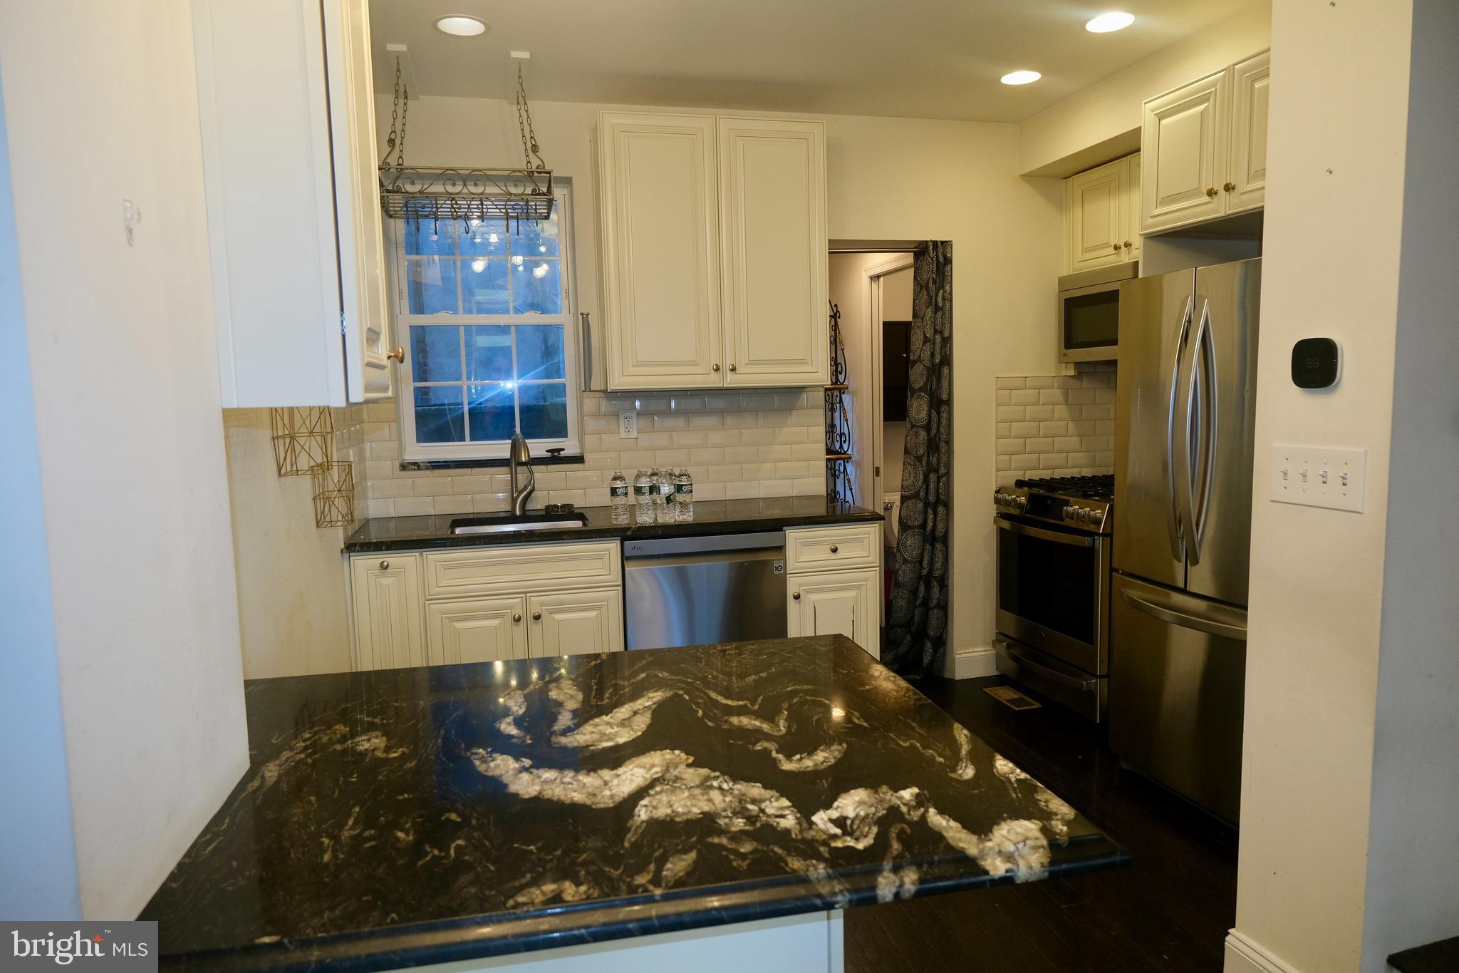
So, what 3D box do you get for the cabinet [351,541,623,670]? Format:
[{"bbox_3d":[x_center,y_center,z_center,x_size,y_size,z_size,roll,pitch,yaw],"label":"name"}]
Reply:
[{"bbox_3d":[-0.900,0.611,3.599,0.922,0.882,0.630,-3,6,-13],"label":"cabinet"}]

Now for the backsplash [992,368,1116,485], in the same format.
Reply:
[{"bbox_3d":[1.584,-0.275,4.488,0.660,0.540,0.015,-3,6,-13],"label":"backsplash"}]

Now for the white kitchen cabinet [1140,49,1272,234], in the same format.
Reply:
[{"bbox_3d":[1.852,-1.073,2.918,0.690,0.442,0.785,-3,6,-13],"label":"white kitchen cabinet"}]

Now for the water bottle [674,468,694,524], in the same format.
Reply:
[{"bbox_3d":[-0.164,0.031,3.452,0.065,0.200,0.065,-3,6,-13],"label":"water bottle"}]

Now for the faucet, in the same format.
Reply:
[{"bbox_3d":[-0.814,-0.046,3.680,0.098,0.336,0.225,-4,7,-22],"label":"faucet"}]

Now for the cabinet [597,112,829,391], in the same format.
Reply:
[{"bbox_3d":[-0.081,-0.937,3.854,0.909,1.051,0.325,-3,6,-13],"label":"cabinet"}]

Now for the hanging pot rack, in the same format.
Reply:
[{"bbox_3d":[-0.950,-1.216,3.374,0.585,0.535,0.410,-3,6,-13],"label":"hanging pot rack"}]

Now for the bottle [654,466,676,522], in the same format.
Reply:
[{"bbox_3d":[-0.232,0.032,3.463,0.065,0.200,0.065,-3,6,-13],"label":"bottle"}]

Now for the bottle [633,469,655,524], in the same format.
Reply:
[{"bbox_3d":[-0.310,0.036,3.442,0.066,0.200,0.066,-3,6,-13],"label":"bottle"}]

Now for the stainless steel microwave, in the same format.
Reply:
[{"bbox_3d":[1.782,-0.727,3.938,0.395,0.392,0.757,-3,6,-13],"label":"stainless steel microwave"}]

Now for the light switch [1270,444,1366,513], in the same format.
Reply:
[{"bbox_3d":[1.153,-0.020,1.846,0.017,0.121,0.217,-3,6,-13],"label":"light switch"}]

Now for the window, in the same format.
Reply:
[{"bbox_3d":[-1.008,-0.683,3.905,0.730,1.125,0.080,-3,6,-13],"label":"window"}]

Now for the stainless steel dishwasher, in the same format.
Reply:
[{"bbox_3d":[-0.144,0.584,3.758,0.597,0.865,0.610,-3,6,-13],"label":"stainless steel dishwasher"}]

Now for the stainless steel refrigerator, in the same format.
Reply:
[{"bbox_3d":[1.819,0.184,3.053,0.810,1.760,0.755,-3,6,-13],"label":"stainless steel refrigerator"}]

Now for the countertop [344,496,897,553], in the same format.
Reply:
[{"bbox_3d":[-0.434,0.134,3.654,1.940,0.035,0.635,-3,6,-13],"label":"countertop"}]

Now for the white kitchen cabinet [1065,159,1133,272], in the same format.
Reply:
[{"bbox_3d":[1.832,-1.190,3.995,0.330,0.432,0.820,-3,6,-13],"label":"white kitchen cabinet"}]

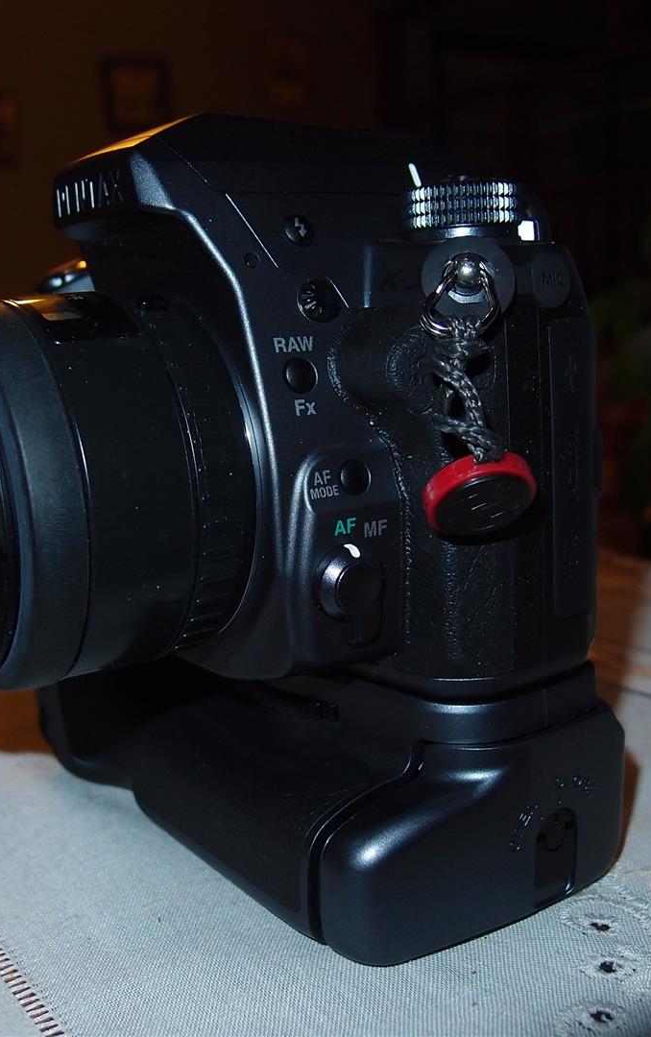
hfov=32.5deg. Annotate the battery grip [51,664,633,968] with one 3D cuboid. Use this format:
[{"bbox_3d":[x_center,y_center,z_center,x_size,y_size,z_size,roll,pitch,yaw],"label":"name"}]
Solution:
[{"bbox_3d":[-0.007,0.044,0.245,0.064,0.042,0.132,-10,12,-34],"label":"battery grip"}]

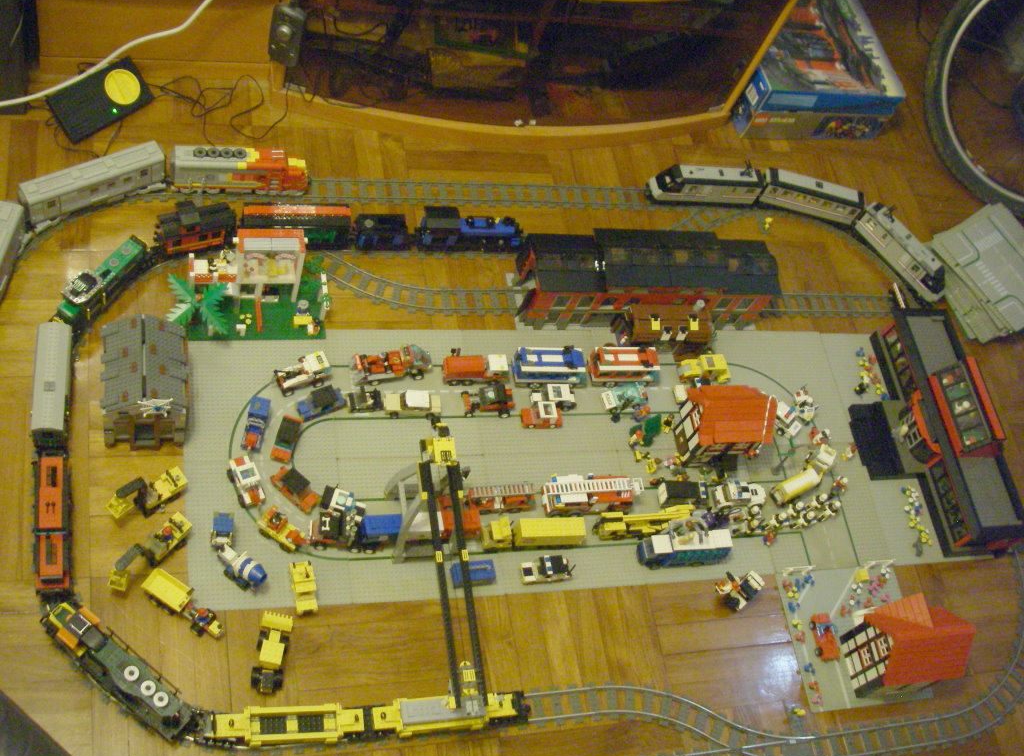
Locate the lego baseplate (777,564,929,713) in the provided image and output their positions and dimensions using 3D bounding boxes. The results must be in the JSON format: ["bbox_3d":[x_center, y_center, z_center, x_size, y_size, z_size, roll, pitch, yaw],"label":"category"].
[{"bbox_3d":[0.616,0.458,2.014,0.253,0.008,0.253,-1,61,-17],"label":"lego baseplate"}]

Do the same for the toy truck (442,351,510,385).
[{"bbox_3d":[-0.065,-0.016,2.057,0.117,0.044,0.036,-1,61,-17],"label":"toy truck"}]

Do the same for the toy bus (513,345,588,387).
[{"bbox_3d":[0.075,-0.023,2.096,0.134,0.056,0.051,-1,61,-17],"label":"toy bus"}]

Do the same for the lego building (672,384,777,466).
[{"bbox_3d":[0.398,0.079,2.085,0.154,0.142,0.128,-1,61,-17],"label":"lego building"}]

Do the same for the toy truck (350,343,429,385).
[{"bbox_3d":[-0.217,-0.024,2.011,0.136,0.050,0.046,-5,63,-20],"label":"toy truck"}]

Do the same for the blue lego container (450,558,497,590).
[{"bbox_3d":[-0.062,0.327,1.871,0.070,0.026,0.034,-2,62,-18],"label":"blue lego container"}]

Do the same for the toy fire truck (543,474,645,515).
[{"bbox_3d":[0.143,0.206,1.982,0.174,0.062,0.052,-1,61,-17],"label":"toy fire truck"}]

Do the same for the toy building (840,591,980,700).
[{"bbox_3d":[0.692,0.461,1.955,0.178,0.143,0.148,-1,61,-17],"label":"toy building"}]

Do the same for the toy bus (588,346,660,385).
[{"bbox_3d":[0.218,-0.024,2.141,0.132,0.056,0.051,-1,61,-17],"label":"toy bus"}]

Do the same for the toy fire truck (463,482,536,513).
[{"bbox_3d":[-0.013,0.210,1.942,0.119,0.046,0.035,-1,61,-17],"label":"toy fire truck"}]

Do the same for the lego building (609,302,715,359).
[{"bbox_3d":[0.291,-0.092,2.167,0.162,0.115,0.082,-1,61,-17],"label":"lego building"}]

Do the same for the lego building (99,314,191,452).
[{"bbox_3d":[-0.594,0.009,1.811,0.133,0.162,0.160,-1,61,-17],"label":"lego building"}]

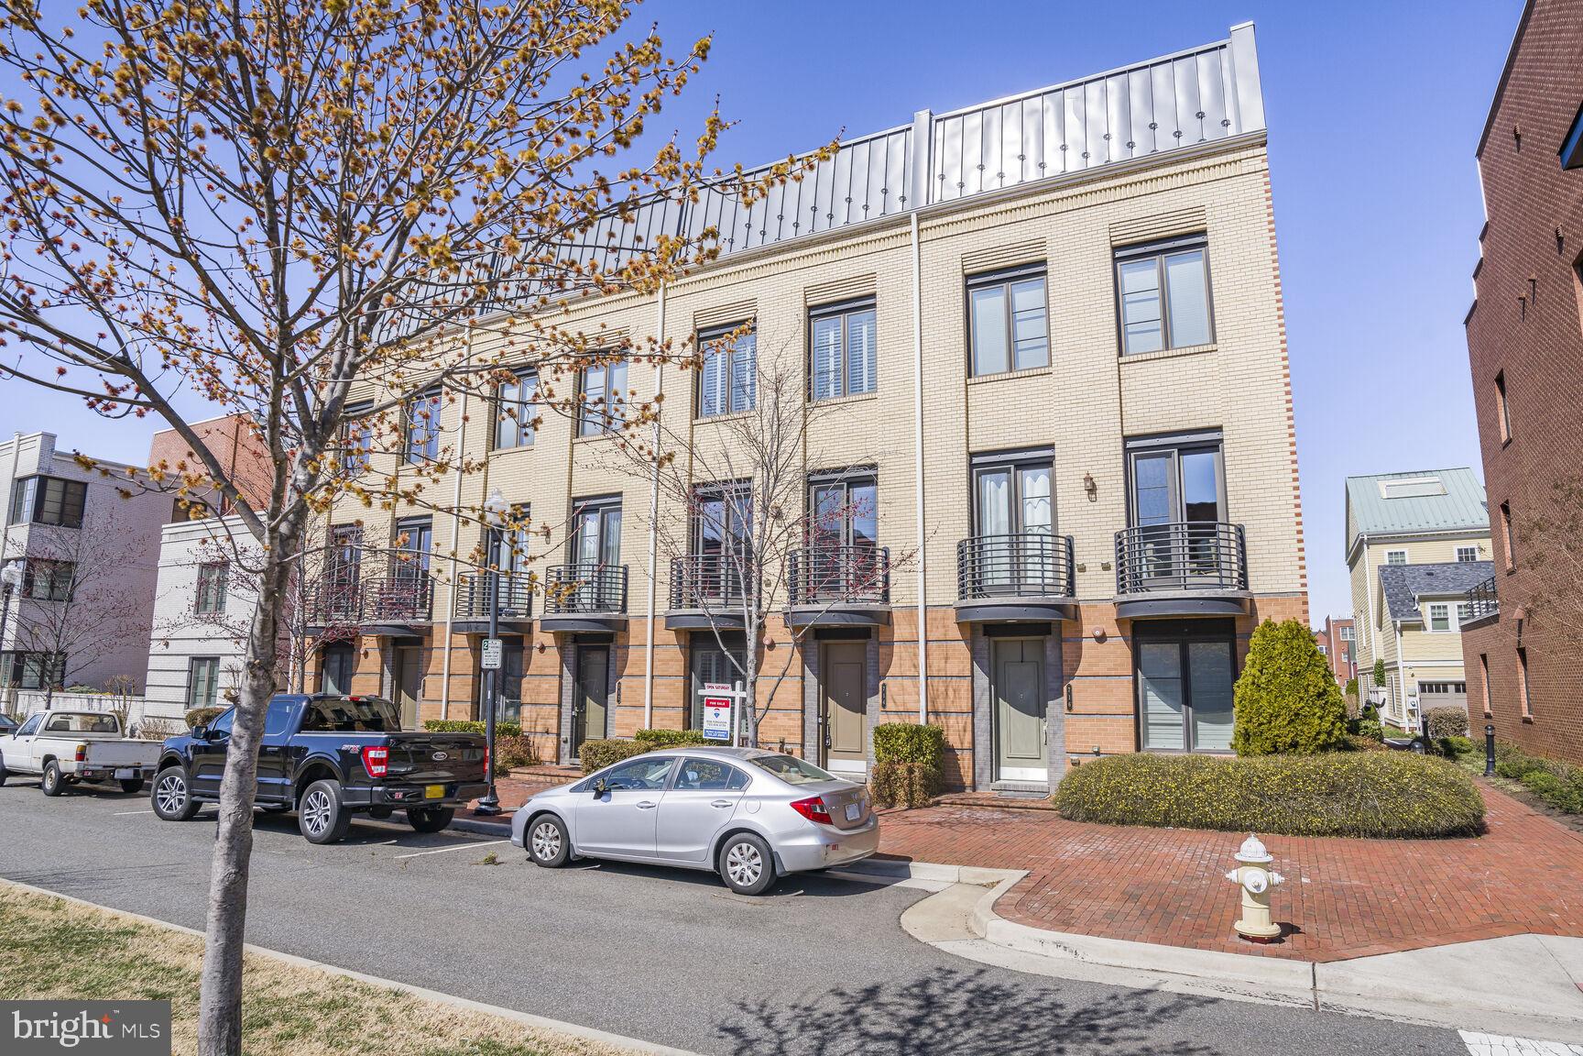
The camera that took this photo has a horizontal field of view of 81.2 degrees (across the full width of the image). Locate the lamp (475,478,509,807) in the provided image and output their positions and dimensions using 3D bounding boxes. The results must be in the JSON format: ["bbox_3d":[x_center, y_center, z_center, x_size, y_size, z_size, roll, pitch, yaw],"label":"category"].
[{"bbox_3d":[-4.797,1.874,14.824,0.460,5.200,0.460,1,-12,-18],"label":"lamp"}]

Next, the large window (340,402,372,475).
[{"bbox_3d":[-11.711,-2.521,25.108,1.520,2.030,0.120,-5,-11,27],"label":"large window"}]

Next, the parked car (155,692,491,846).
[{"bbox_3d":[-7.328,3.539,14.170,5.880,1.950,2.080,-5,-12,30],"label":"parked car"}]

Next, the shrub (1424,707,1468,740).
[{"bbox_3d":[22.503,6.772,31.718,1.256,1.283,1.256,-4,-10,26],"label":"shrub"}]

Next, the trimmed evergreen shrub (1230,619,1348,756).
[{"bbox_3d":[7.080,2.708,13.079,1.468,2.846,1.468,-4,-10,26],"label":"trimmed evergreen shrub"}]

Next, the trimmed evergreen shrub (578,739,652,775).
[{"bbox_3d":[-3.212,4.465,17.672,1.550,0.870,0.950,-5,-11,27],"label":"trimmed evergreen shrub"}]

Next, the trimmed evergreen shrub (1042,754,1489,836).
[{"bbox_3d":[6.636,3.764,13.332,5.400,1.020,1.850,-4,-11,23],"label":"trimmed evergreen shrub"}]

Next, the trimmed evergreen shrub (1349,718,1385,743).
[{"bbox_3d":[17.515,6.274,28.072,0.899,0.945,0.899,-4,-10,26],"label":"trimmed evergreen shrub"}]

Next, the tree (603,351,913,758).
[{"bbox_3d":[-0.522,0.746,12.794,4.300,6.800,4.100,1,-10,-2],"label":"tree"}]

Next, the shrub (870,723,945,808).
[{"bbox_3d":[1.903,3.946,15.428,0.950,1.270,1.350,-5,-11,27],"label":"shrub"}]

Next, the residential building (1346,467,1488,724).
[{"bbox_3d":[32.332,3.172,46.821,6.088,13.507,14.940,-4,-10,26],"label":"residential building"}]

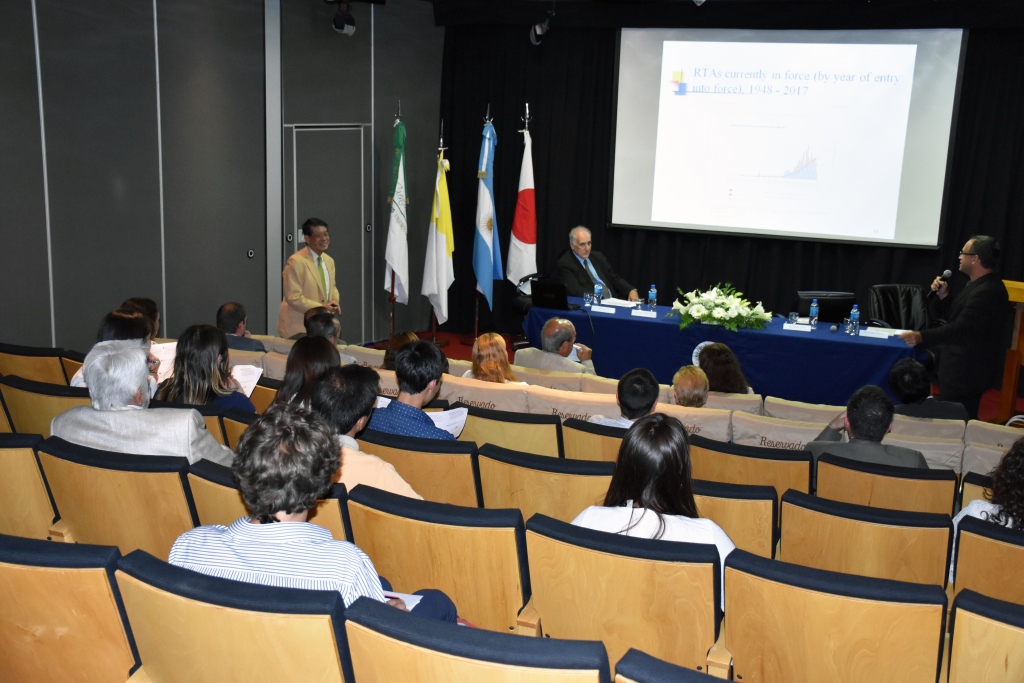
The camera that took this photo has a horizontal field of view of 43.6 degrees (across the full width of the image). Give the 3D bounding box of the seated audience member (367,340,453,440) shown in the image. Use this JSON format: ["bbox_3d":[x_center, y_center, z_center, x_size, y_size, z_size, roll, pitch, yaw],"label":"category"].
[{"bbox_3d":[-0.252,0.536,5.069,0.500,1.214,0.820,7,15,22],"label":"seated audience member"}]

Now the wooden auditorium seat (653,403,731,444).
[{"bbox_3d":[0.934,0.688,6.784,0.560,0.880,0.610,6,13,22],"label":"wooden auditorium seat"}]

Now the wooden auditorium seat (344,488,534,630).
[{"bbox_3d":[-0.123,0.839,3.745,0.540,0.930,0.600,7,14,20],"label":"wooden auditorium seat"}]

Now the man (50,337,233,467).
[{"bbox_3d":[-1.115,0.513,4.356,0.580,1.203,0.850,7,15,22],"label":"man"}]

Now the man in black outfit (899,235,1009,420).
[{"bbox_3d":[2.926,0.124,8.547,0.720,1.628,0.520,7,14,20],"label":"man in black outfit"}]

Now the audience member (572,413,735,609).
[{"bbox_3d":[0.418,0.737,3.682,0.480,1.189,0.780,7,14,20],"label":"audience member"}]

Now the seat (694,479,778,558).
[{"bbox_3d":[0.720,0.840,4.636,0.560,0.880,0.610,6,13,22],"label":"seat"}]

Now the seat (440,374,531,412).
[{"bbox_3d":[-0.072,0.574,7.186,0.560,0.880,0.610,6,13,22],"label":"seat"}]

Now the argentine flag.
[{"bbox_3d":[-0.226,-1.143,11.795,0.230,1.746,0.190,6,13,22],"label":"argentine flag"}]

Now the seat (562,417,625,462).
[{"bbox_3d":[0.542,0.764,5.617,0.540,0.930,0.600,7,14,20],"label":"seat"}]

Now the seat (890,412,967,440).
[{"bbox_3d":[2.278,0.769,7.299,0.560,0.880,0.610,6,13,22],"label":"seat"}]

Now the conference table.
[{"bbox_3d":[1.556,0.210,9.612,2.821,0.760,0.660,6,13,22],"label":"conference table"}]

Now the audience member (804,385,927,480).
[{"bbox_3d":[1.536,0.690,5.431,0.540,1.162,0.820,7,15,22],"label":"audience member"}]

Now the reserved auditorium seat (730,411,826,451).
[{"bbox_3d":[1.395,0.767,6.439,0.540,0.900,0.600,7,15,22],"label":"reserved auditorium seat"}]

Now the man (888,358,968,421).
[{"bbox_3d":[2.259,0.645,7.259,0.500,1.175,0.780,7,14,20],"label":"man"}]

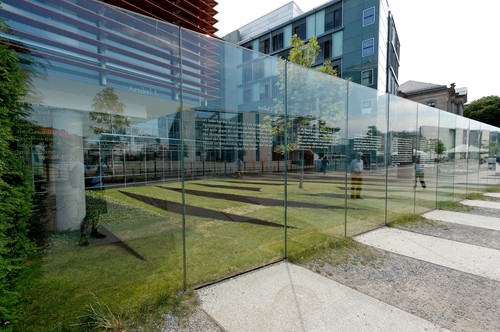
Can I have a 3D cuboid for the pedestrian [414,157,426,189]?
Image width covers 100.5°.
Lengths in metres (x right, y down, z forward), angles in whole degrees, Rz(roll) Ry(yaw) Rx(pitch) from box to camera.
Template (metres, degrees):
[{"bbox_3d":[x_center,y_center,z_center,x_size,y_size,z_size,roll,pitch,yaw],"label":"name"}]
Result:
[{"bbox_3d":[8.756,0.319,10.700,0.580,1.680,0.500,0,2,2],"label":"pedestrian"}]

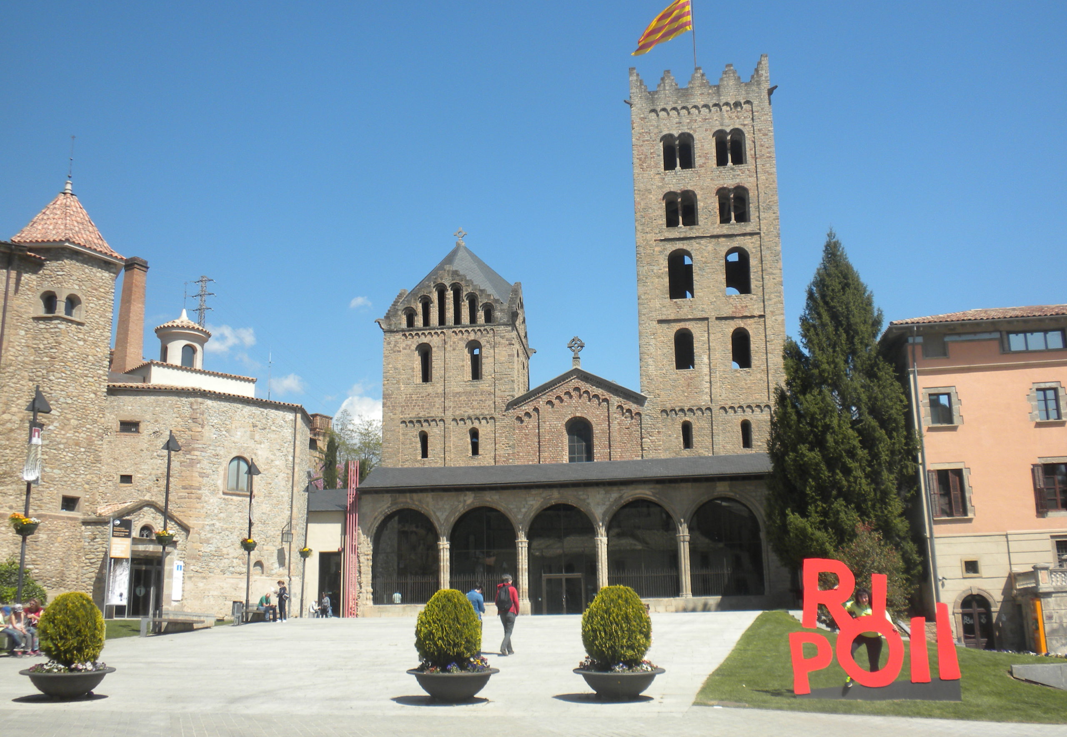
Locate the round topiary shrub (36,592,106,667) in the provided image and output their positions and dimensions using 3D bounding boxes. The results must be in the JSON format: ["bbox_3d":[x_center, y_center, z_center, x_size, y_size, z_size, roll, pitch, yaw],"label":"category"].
[{"bbox_3d":[-6.615,3.754,16.426,0.900,1.065,0.900,-1,-14,0],"label":"round topiary shrub"}]

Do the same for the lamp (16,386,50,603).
[{"bbox_3d":[-12.419,3.645,28.069,0.680,6.600,0.680,-2,-13,6],"label":"lamp"}]

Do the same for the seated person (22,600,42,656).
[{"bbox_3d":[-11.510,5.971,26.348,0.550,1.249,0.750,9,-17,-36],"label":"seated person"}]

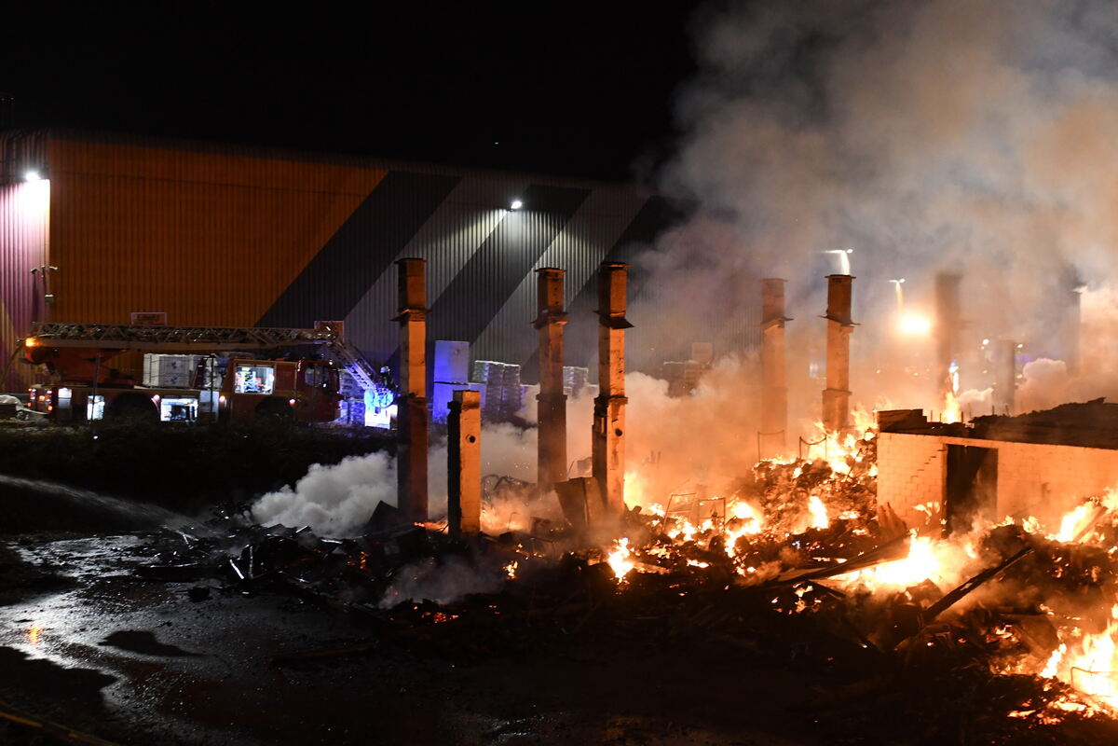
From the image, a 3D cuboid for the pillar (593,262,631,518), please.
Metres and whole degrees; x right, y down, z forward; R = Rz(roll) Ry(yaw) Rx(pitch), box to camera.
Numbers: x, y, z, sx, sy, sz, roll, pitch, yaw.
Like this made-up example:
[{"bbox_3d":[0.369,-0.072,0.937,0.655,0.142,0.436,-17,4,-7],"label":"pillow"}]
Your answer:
[{"bbox_3d":[1.565,0.493,33.197,0.760,7.560,0.760,-1,1,-35],"label":"pillar"}]

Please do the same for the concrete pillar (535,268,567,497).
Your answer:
[{"bbox_3d":[-0.230,0.391,35.653,0.720,7.450,0.720,-1,1,-35],"label":"concrete pillar"}]

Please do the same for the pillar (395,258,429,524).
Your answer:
[{"bbox_3d":[-4.281,0.516,32.631,0.720,7.610,0.720,-1,1,-35],"label":"pillar"}]

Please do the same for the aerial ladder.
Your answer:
[{"bbox_3d":[-12.000,0.150,38.609,11.300,3.450,2.600,-1,1,-36],"label":"aerial ladder"}]

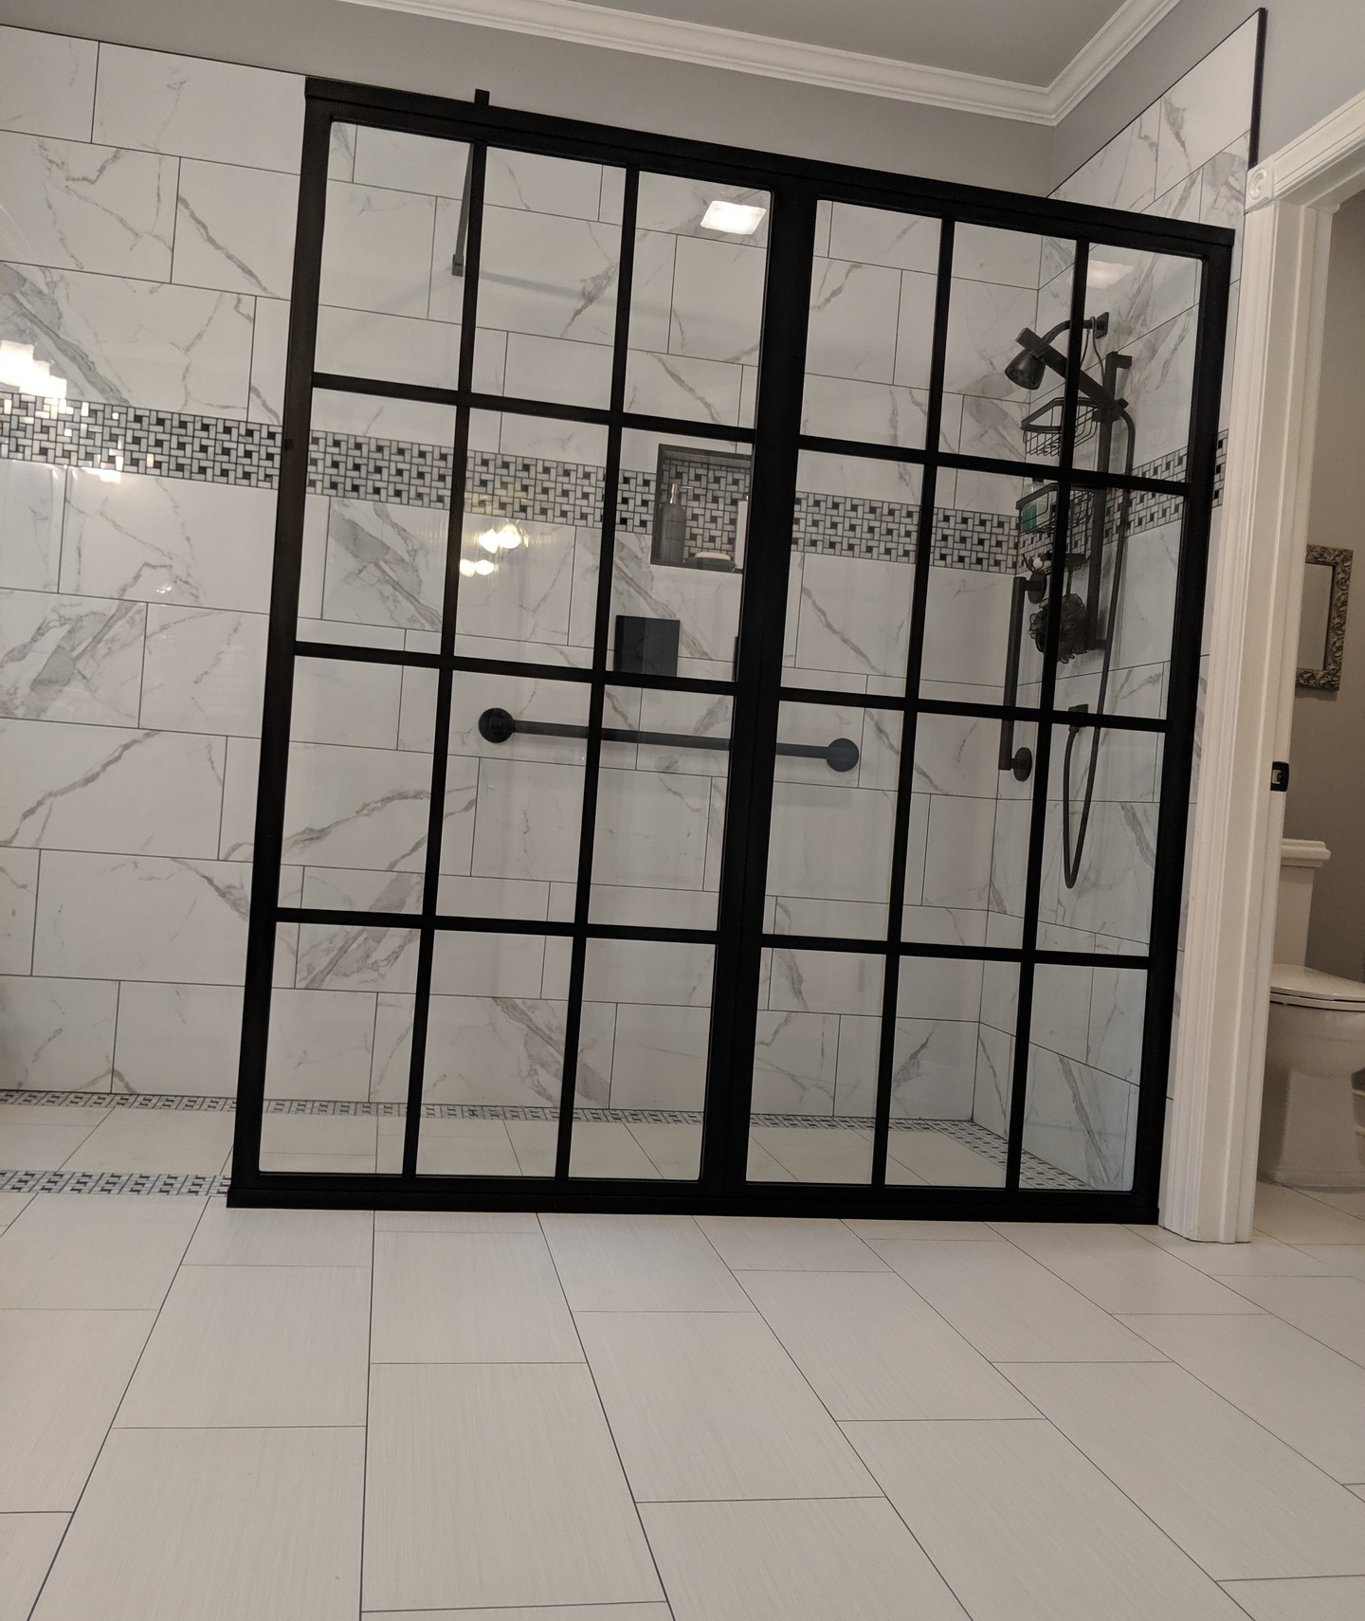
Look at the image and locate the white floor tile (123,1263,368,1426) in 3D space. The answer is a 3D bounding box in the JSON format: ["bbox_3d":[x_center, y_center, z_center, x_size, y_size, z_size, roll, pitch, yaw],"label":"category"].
[{"bbox_3d":[-0.606,0.761,2.045,0.303,0.010,0.596,4,0,-12],"label":"white floor tile"}]

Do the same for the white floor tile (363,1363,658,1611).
[{"bbox_3d":[-0.224,0.792,1.707,0.303,0.010,0.596,4,0,-12],"label":"white floor tile"}]

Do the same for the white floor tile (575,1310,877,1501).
[{"bbox_3d":[0.035,0.810,1.964,0.303,0.010,0.596,4,0,-12],"label":"white floor tile"}]

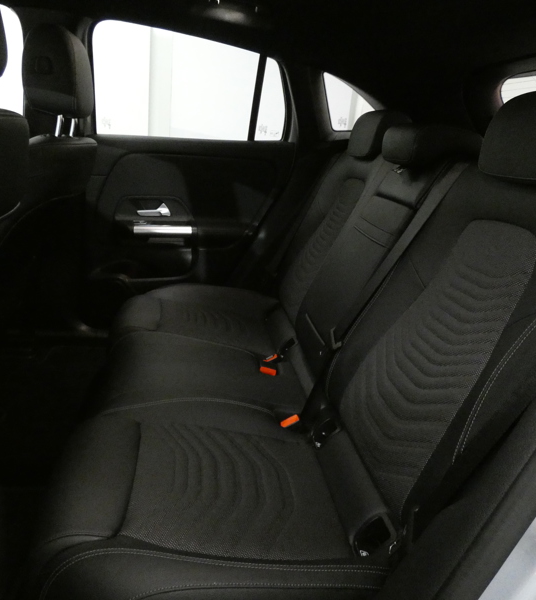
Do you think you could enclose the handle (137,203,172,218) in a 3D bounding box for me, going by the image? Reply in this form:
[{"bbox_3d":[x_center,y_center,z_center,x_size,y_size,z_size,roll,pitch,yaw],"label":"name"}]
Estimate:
[{"bbox_3d":[-0.418,-0.327,1.690,0.118,0.047,0.030,1,20,-11],"label":"handle"}]

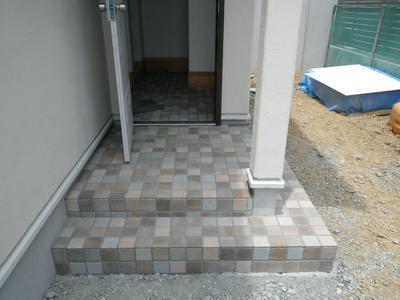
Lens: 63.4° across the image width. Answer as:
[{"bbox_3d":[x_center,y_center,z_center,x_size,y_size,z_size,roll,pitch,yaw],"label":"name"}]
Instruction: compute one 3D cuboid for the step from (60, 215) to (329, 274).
[{"bbox_3d":[-0.032,0.599,2.068,1.682,0.202,0.300,0,24,-1],"label":"step"}]

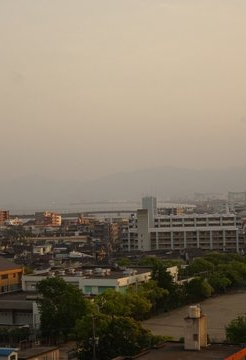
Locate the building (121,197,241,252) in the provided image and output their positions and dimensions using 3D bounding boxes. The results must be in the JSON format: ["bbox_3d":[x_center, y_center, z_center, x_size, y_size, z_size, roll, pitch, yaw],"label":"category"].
[{"bbox_3d":[27.600,21.900,431.000,56.000,27.000,18.000,-1,-1,0],"label":"building"}]

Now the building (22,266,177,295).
[{"bbox_3d":[-5.500,30.400,270.800,29.000,6.500,48.000,-1,-1,23],"label":"building"}]

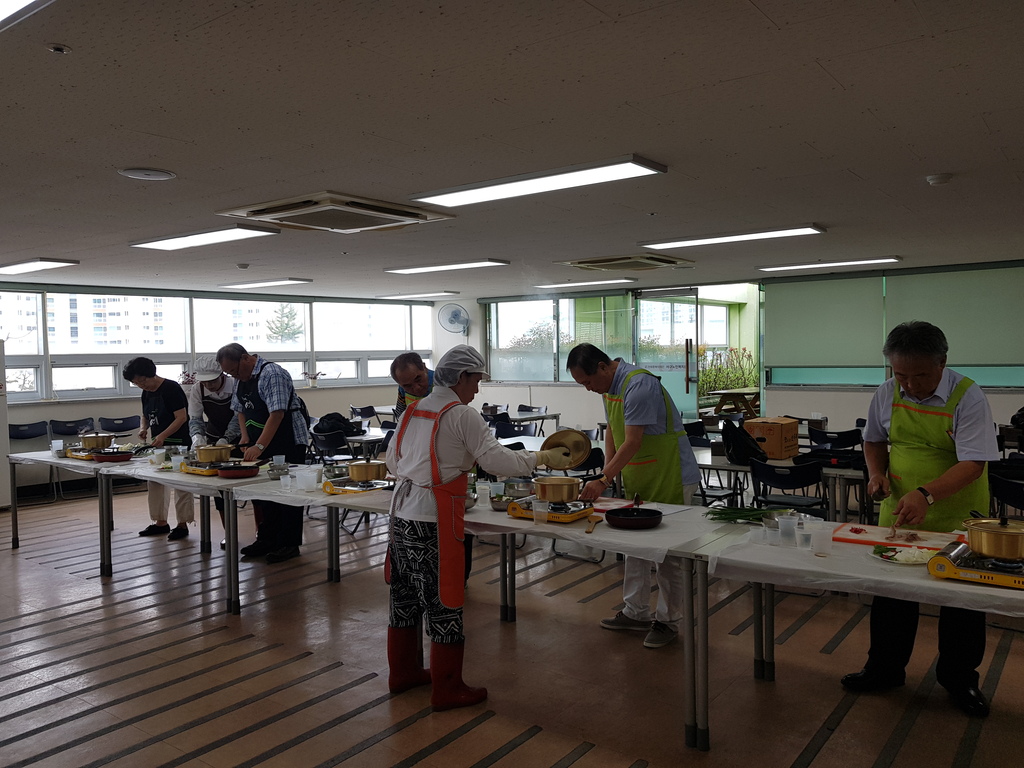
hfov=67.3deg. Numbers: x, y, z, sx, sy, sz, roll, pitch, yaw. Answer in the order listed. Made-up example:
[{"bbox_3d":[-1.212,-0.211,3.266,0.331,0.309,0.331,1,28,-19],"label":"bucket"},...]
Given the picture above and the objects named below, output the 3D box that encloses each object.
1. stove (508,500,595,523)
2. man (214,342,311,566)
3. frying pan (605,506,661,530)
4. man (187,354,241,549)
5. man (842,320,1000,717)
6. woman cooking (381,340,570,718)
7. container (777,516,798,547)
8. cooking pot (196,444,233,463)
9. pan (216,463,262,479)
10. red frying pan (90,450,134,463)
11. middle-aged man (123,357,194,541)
[{"bbox_3d":[0.184,0.593,3.730,0.325,0.088,0.270,1,2,35],"label":"stove"},{"bbox_3d":[-1.906,0.528,5.959,0.560,1.660,0.660,1,2,35],"label":"man"},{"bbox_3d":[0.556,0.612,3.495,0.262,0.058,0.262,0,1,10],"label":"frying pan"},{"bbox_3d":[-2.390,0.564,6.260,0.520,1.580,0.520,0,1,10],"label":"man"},{"bbox_3d":[1.795,0.560,3.390,0.620,1.670,0.540,1,2,35],"label":"man"},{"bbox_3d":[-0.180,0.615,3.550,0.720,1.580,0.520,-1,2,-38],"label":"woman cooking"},{"bbox_3d":[1.115,0.591,3.090,0.082,0.113,0.082,1,2,35],"label":"container"},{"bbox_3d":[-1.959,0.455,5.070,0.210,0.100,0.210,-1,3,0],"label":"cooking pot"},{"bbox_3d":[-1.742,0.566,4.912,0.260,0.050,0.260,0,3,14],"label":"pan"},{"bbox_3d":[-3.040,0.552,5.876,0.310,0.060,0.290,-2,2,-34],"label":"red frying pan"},{"bbox_3d":[-2.943,0.529,6.397,0.480,1.500,0.560,1,3,34],"label":"middle-aged man"}]

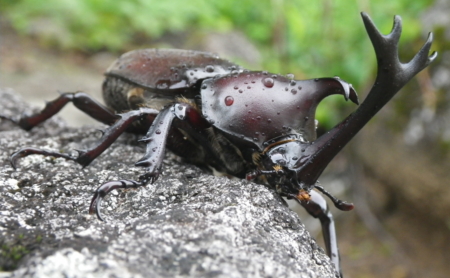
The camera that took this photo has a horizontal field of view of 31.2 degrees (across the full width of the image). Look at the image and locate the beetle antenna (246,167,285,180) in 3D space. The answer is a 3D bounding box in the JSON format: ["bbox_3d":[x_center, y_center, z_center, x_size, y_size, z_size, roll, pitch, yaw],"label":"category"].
[{"bbox_3d":[0.006,0.005,0.123,0.006,0.002,0.002,-11,17,-28],"label":"beetle antenna"}]

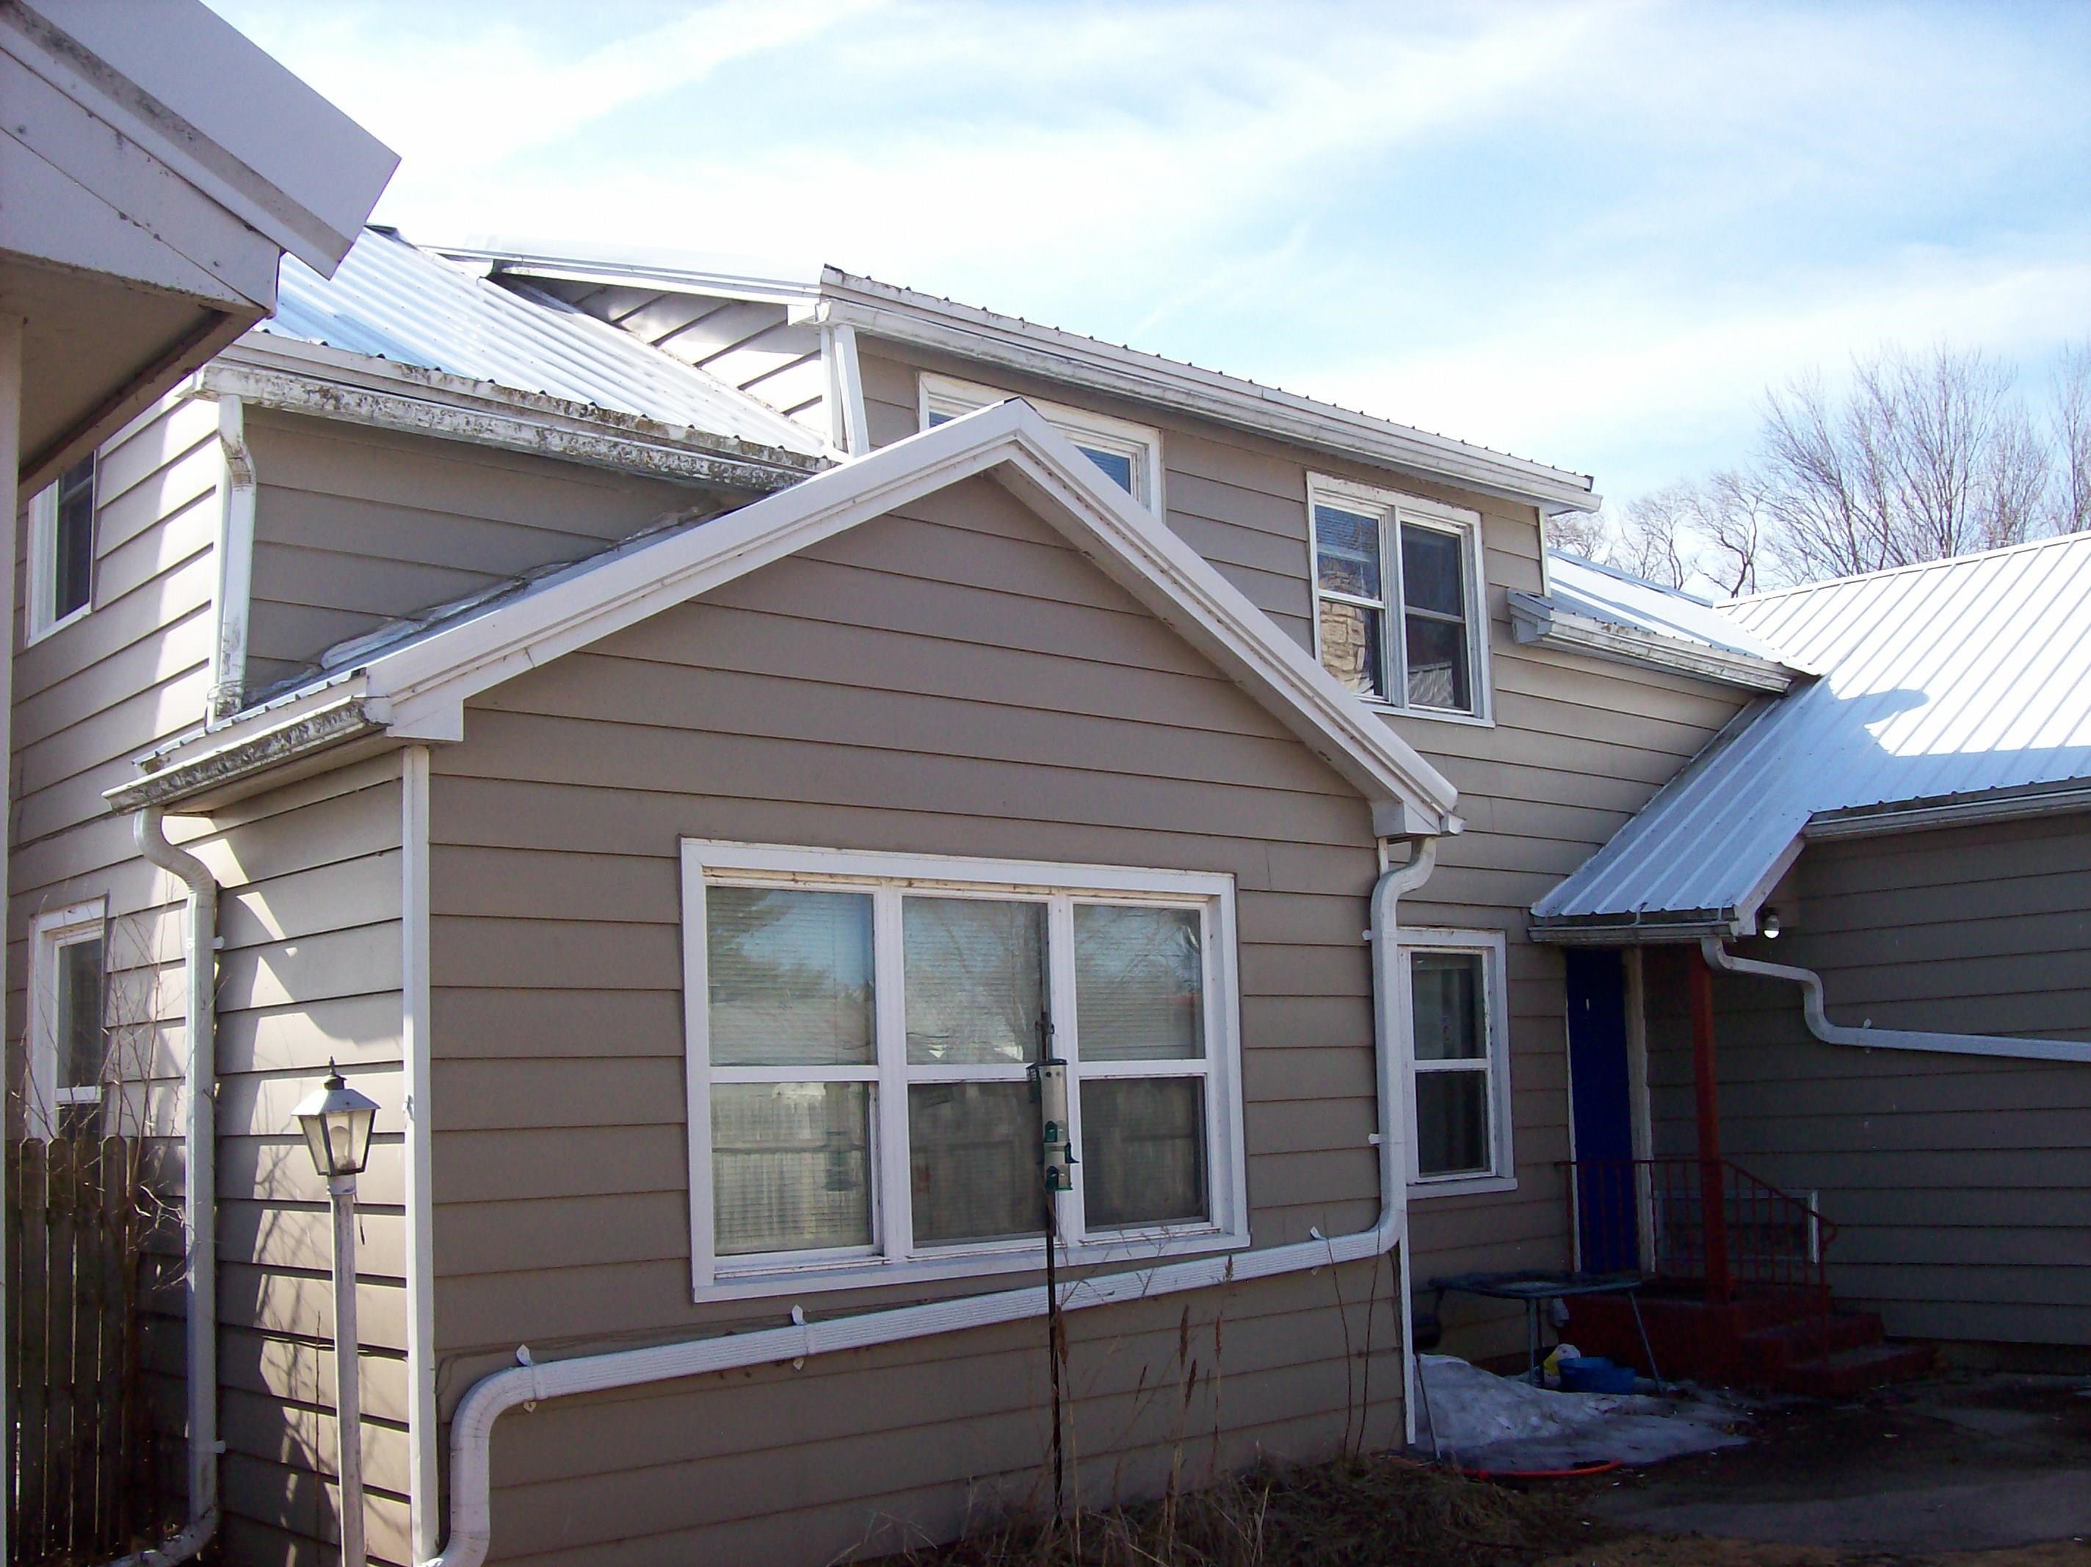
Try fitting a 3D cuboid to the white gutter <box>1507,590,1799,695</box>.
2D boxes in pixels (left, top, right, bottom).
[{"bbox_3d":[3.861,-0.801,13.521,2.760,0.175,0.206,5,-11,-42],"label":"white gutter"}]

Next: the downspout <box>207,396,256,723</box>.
[{"bbox_3d":[-2.803,-0.777,7.495,0.134,1.112,0.165,5,-11,-42],"label":"downspout"}]

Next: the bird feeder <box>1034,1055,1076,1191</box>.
[{"bbox_3d":[0.030,1.119,7.106,0.118,0.427,0.118,-2,-8,0],"label":"bird feeder"}]

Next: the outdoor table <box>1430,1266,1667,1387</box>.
[{"bbox_3d":[2.504,2.839,11.021,0.999,0.597,0.772,5,-11,-42],"label":"outdoor table"}]

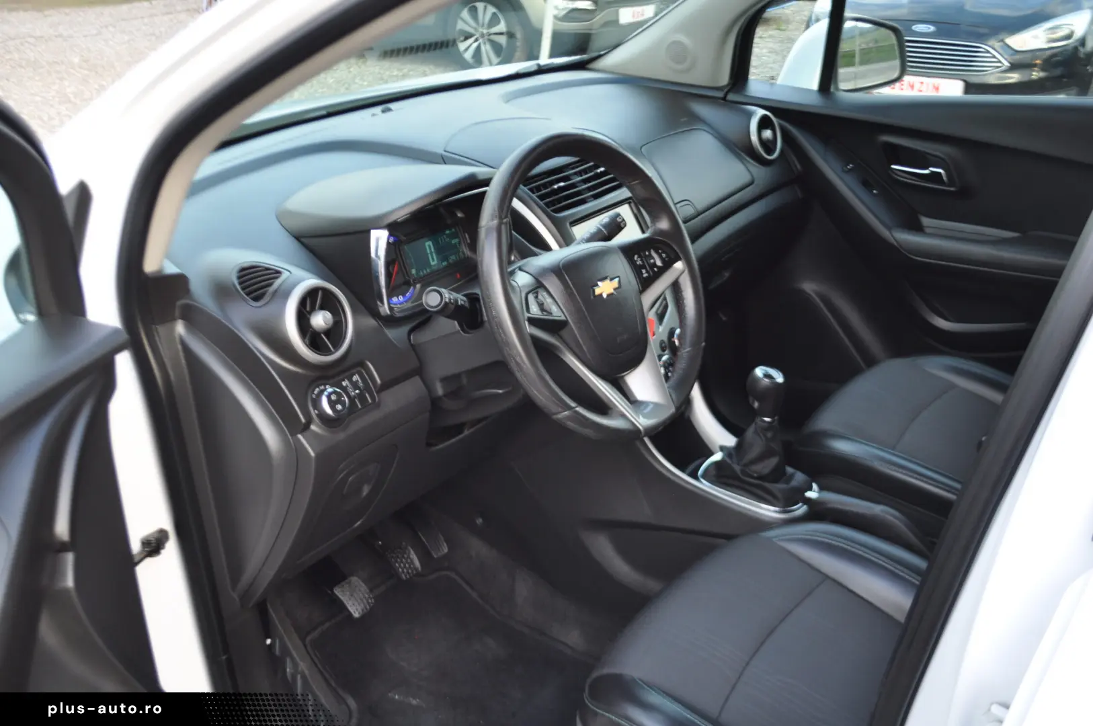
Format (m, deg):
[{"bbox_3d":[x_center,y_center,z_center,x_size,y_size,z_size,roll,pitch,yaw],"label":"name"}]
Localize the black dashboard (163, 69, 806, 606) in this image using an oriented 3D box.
[{"bbox_3d":[-0.089,-0.201,1.899,0.630,0.550,1.360,21,33,33],"label":"black dashboard"}]

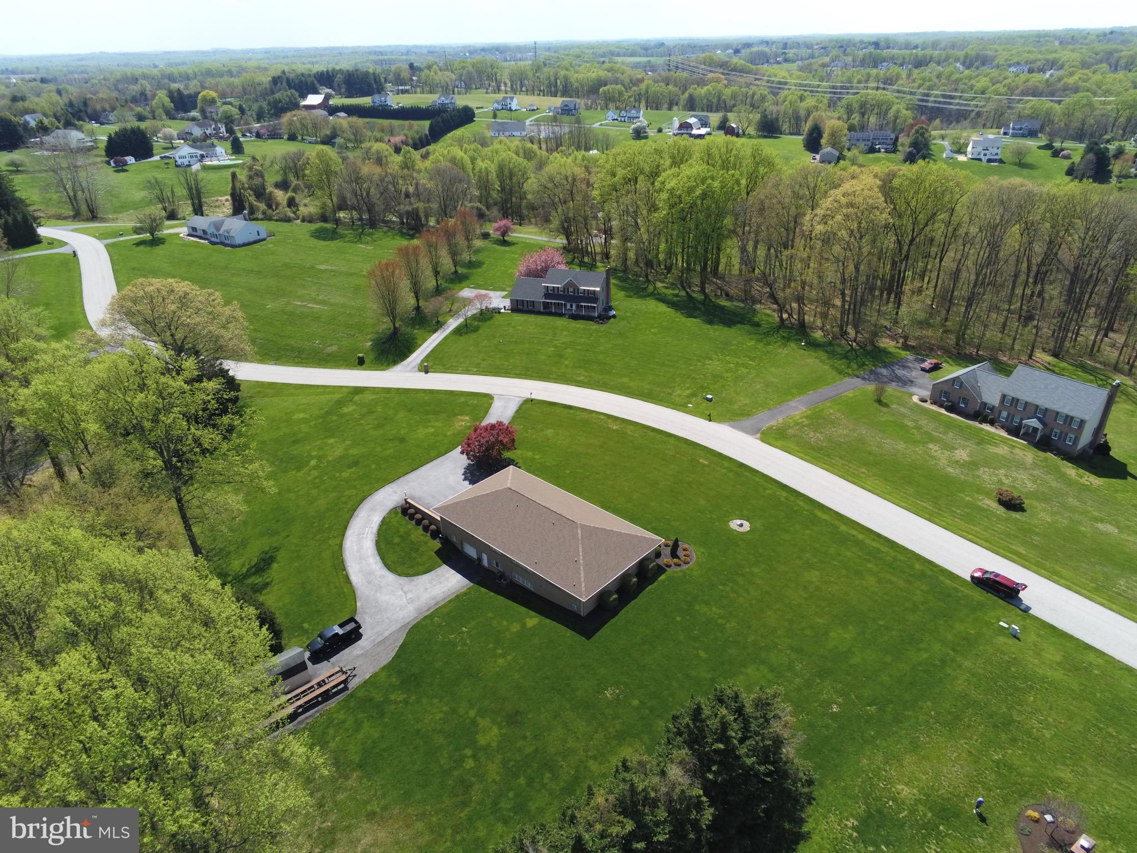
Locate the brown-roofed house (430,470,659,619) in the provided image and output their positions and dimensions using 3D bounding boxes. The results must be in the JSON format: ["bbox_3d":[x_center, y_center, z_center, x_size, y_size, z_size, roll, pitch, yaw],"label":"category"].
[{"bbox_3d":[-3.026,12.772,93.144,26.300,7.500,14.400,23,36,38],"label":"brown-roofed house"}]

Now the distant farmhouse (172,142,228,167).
[{"bbox_3d":[-165.906,-122.451,337.384,20.000,8.700,12.500,-19,32,-31],"label":"distant farmhouse"}]

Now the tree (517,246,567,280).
[{"bbox_3d":[-6.198,-36.316,176.795,11.400,9.300,11.400,-1,27,0],"label":"tree"}]

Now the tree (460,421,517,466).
[{"bbox_3d":[-12.140,2.620,113.390,8.500,6.100,8.500,-1,27,0],"label":"tree"}]

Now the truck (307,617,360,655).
[{"bbox_3d":[-25.006,22.413,80.660,2.000,1.920,5.850,22,35,37],"label":"truck"}]

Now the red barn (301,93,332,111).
[{"bbox_3d":[-217.680,-277.220,647.290,16.580,11.600,16.190,9,29,20],"label":"red barn"}]

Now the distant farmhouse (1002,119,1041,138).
[{"bbox_3d":[258.336,-170.545,431.658,17.300,8.600,10.500,9,29,19],"label":"distant farmhouse"}]

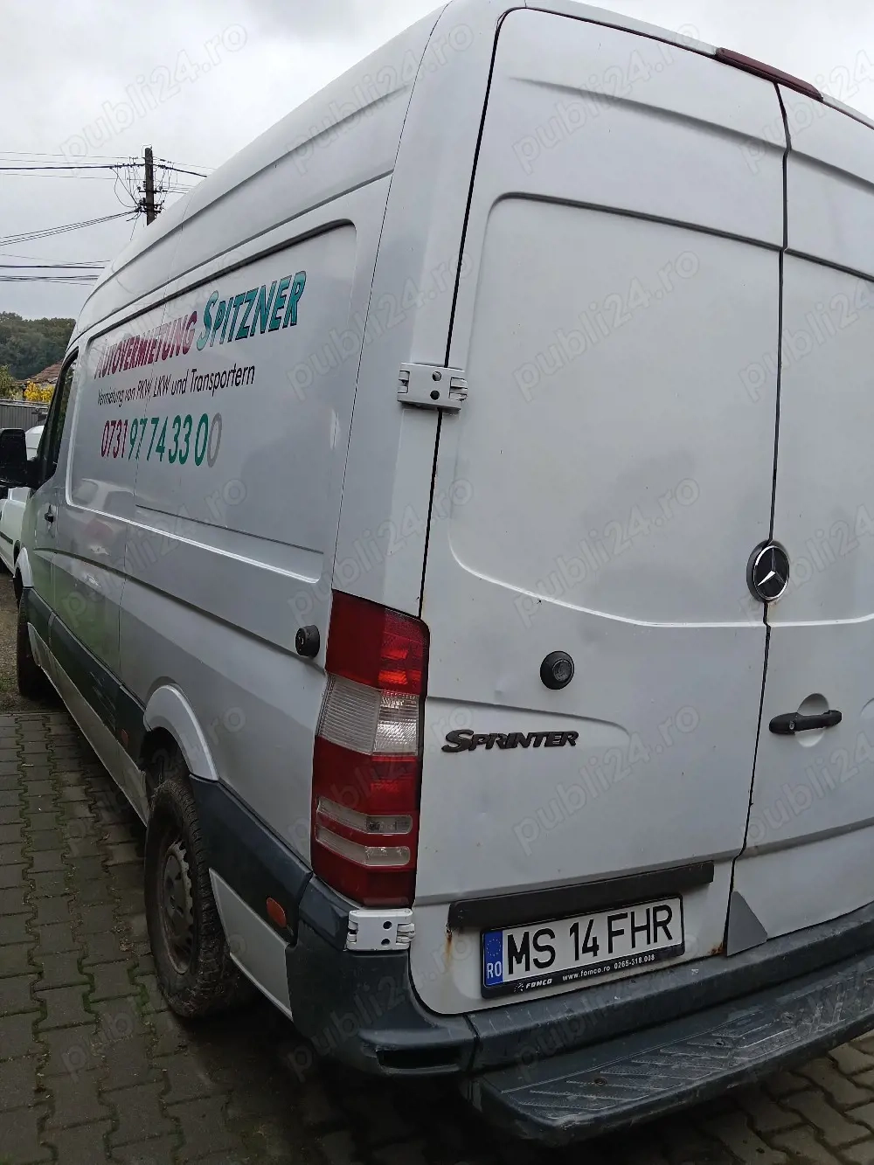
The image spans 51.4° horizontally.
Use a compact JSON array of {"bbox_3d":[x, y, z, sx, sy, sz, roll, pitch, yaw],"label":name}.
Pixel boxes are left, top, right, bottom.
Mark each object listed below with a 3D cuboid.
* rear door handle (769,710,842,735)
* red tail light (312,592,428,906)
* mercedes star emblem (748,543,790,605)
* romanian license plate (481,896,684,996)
[{"bbox_3d":[0.890,0.329,2.179,0.240,0.041,0.045,-1,8,-34],"label":"rear door handle"},{"bbox_3d":[-0.131,0.322,1.745,0.165,0.590,0.165,0,6,-31],"label":"red tail light"},{"bbox_3d":[0.745,-0.018,2.020,0.136,0.136,0.027,0,4,-31],"label":"mercedes star emblem"},{"bbox_3d":[0.324,0.771,1.946,0.526,0.130,0.018,1,-5,-27],"label":"romanian license plate"}]

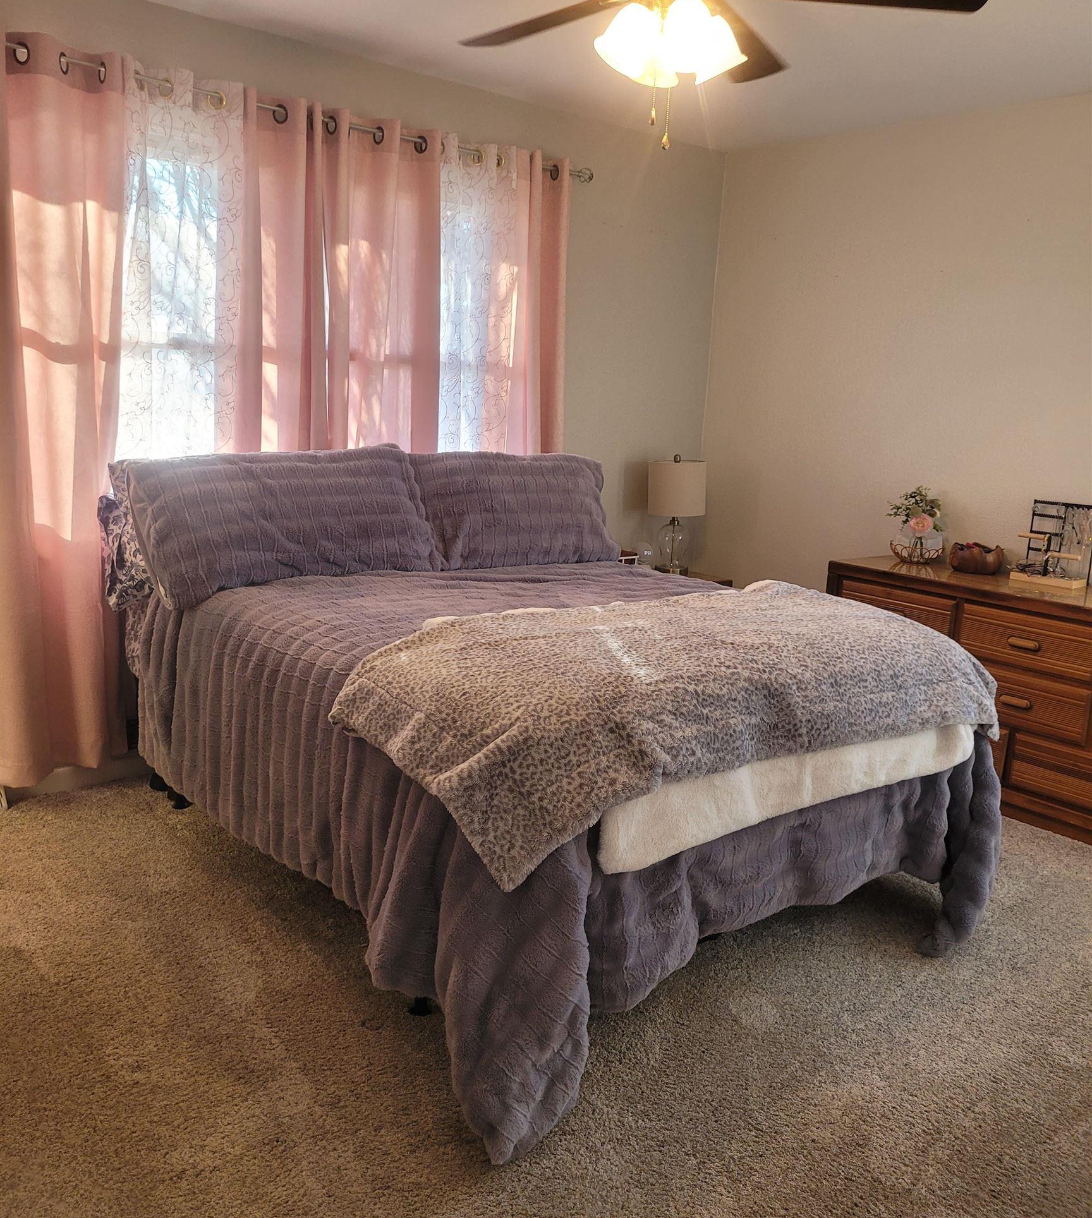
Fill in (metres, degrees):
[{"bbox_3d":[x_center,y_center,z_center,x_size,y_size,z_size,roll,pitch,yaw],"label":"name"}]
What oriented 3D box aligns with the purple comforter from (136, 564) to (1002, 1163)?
[{"bbox_3d":[-0.050,0.359,3.160,1.704,0.747,2.042,-7,15,-40],"label":"purple comforter"}]

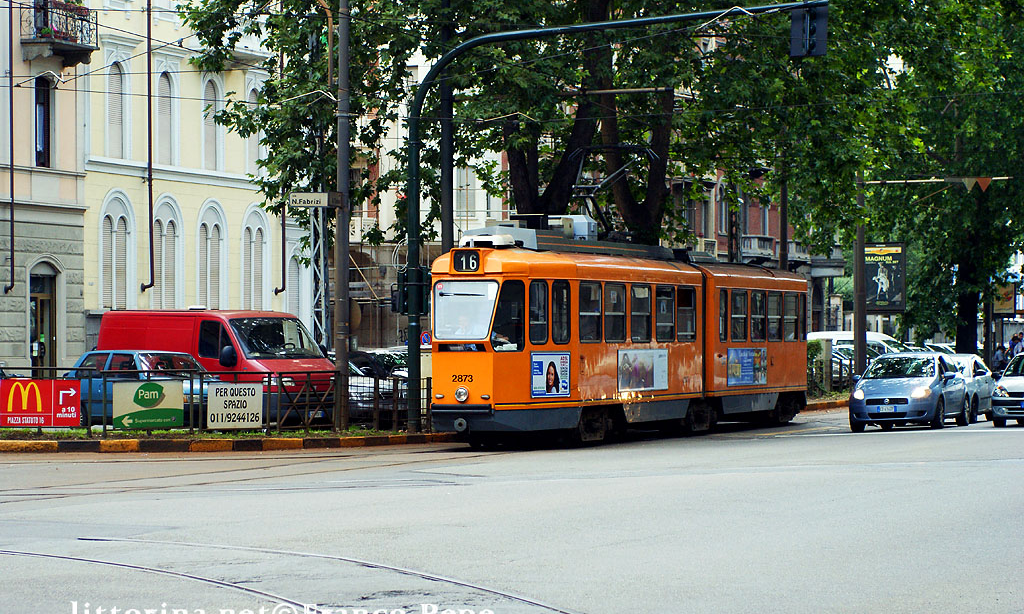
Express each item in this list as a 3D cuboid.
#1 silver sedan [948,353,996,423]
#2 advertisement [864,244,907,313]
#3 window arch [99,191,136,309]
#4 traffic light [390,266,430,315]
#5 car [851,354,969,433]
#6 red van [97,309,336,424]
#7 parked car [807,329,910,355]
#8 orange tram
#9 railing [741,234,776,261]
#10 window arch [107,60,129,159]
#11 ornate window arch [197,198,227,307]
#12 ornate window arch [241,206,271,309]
[{"bbox_3d":[9.029,1.648,53.069,1.700,1.440,4.100,-1,-1,21],"label":"silver sedan"},{"bbox_3d":[10.783,-0.859,75.000,1.530,2.060,0.200,-1,-1,22],"label":"advertisement"},{"bbox_3d":[-10.090,-1.491,65.518,0.300,3.085,1.893,-1,-1,21],"label":"window arch"},{"bbox_3d":[-1.727,-0.276,43.711,0.580,0.826,0.380,-1,-1,22],"label":"traffic light"},{"bbox_3d":[7.589,1.561,48.496,1.690,1.490,4.030,-1,-1,21],"label":"car"},{"bbox_3d":[-5.053,1.121,45.090,2.000,2.150,5.150,0,-1,-42],"label":"red van"},{"bbox_3d":[11.611,1.694,81.484,4.250,1.830,1.720,-1,-1,31],"label":"parked car"},{"bbox_3d":[2.499,0.590,48.828,2.150,3.450,17.000,-1,-1,23],"label":"orange tram"},{"bbox_3d":[12.525,-3.014,130.986,1.050,1.063,2.931,-1,-1,22],"label":"railing"},{"bbox_3d":[-11.367,-5.634,73.063,0.300,2.829,1.304,-1,-1,22],"label":"window arch"},{"bbox_3d":[-9.258,-1.573,78.240,0.300,3.455,2.070,-1,-1,22],"label":"ornate window arch"},{"bbox_3d":[-8.202,-1.555,80.882,0.300,3.461,2.042,-1,-1,22],"label":"ornate window arch"}]

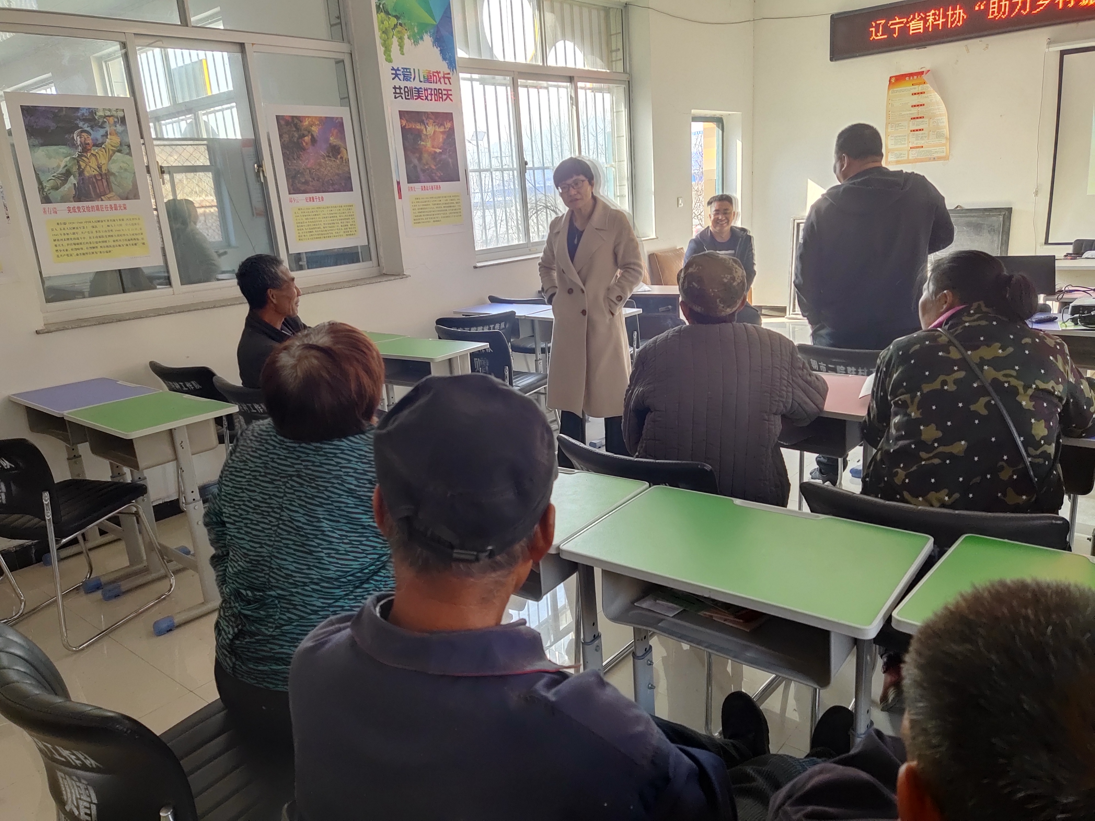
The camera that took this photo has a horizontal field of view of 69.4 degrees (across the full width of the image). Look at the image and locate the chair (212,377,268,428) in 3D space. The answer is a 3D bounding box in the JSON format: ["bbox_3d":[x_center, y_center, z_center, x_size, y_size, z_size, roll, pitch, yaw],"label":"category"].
[{"bbox_3d":[-1.110,0.212,3.512,0.500,0.785,0.530,9,20,40],"label":"chair"}]

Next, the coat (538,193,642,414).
[{"bbox_3d":[0.210,-0.453,3.663,0.490,1.030,0.350,-1,16,13],"label":"coat"}]

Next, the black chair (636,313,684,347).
[{"bbox_3d":[0.756,-0.257,4.730,0.520,0.790,0.540,7,19,36],"label":"black chair"}]

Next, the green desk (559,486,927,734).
[{"bbox_3d":[0.397,0.626,1.635,0.610,0.757,0.425,8,19,38],"label":"green desk"}]

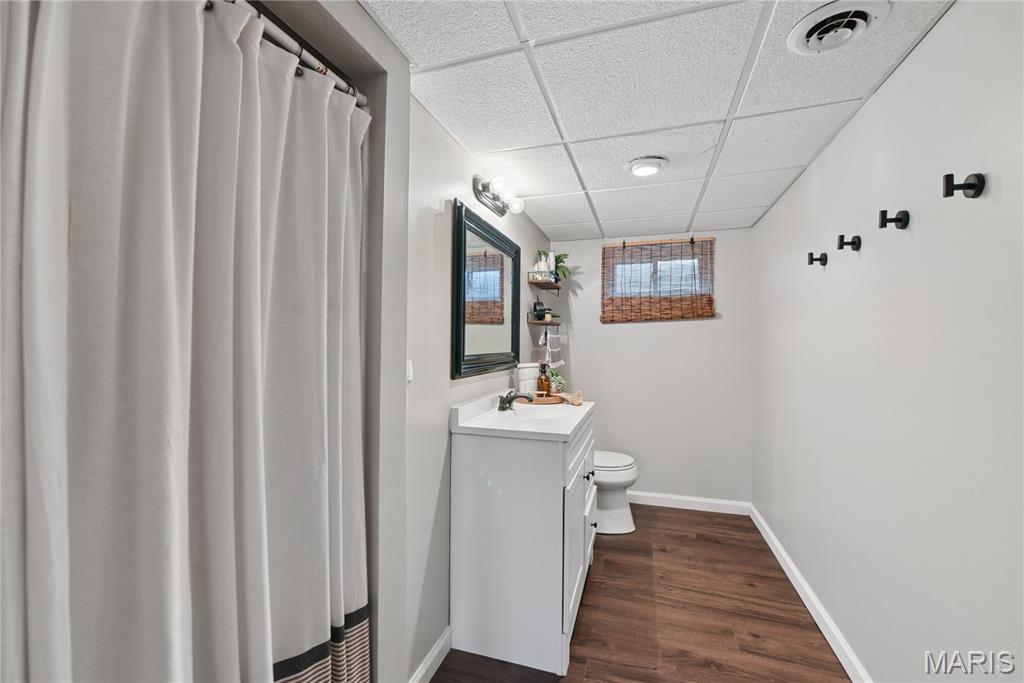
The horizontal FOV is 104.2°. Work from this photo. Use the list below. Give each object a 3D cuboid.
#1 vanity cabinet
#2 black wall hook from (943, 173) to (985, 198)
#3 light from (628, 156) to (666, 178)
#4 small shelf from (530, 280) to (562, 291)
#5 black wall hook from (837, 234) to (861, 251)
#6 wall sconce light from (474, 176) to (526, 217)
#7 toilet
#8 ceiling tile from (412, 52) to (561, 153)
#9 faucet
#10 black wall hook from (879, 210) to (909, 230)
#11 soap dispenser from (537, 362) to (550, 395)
[{"bbox_3d":[0.109,0.777,1.907,0.478,0.920,0.790,0,0,19],"label":"vanity cabinet"},{"bbox_3d":[1.039,-0.360,0.921,0.059,0.050,0.050,0,0,19],"label":"black wall hook"},{"bbox_3d":[0.623,-0.815,1.831,0.176,0.035,0.176,0,0,19],"label":"light"},{"bbox_3d":[0.237,-0.404,2.808,0.145,0.026,0.362,0,0,19],"label":"small shelf"},{"bbox_3d":[1.214,-0.356,1.439,0.059,0.050,0.050,0,0,19],"label":"black wall hook"},{"bbox_3d":[-0.040,-0.730,2.005,0.135,0.105,0.445,0,0,19],"label":"wall sconce light"},{"bbox_3d":[0.509,0.867,2.737,0.695,0.750,0.440,0,0,19],"label":"toilet"},{"bbox_3d":[-0.066,-0.842,1.468,0.418,0.017,0.560,0,0,19],"label":"ceiling tile"},{"bbox_3d":[0.019,0.291,1.940,0.175,0.087,0.160,0,0,19],"label":"faucet"},{"bbox_3d":[1.126,-0.360,1.179,0.059,0.050,0.050,0,0,19],"label":"black wall hook"},{"bbox_3d":[0.175,0.226,2.209,0.076,0.191,0.075,0,0,19],"label":"soap dispenser"}]

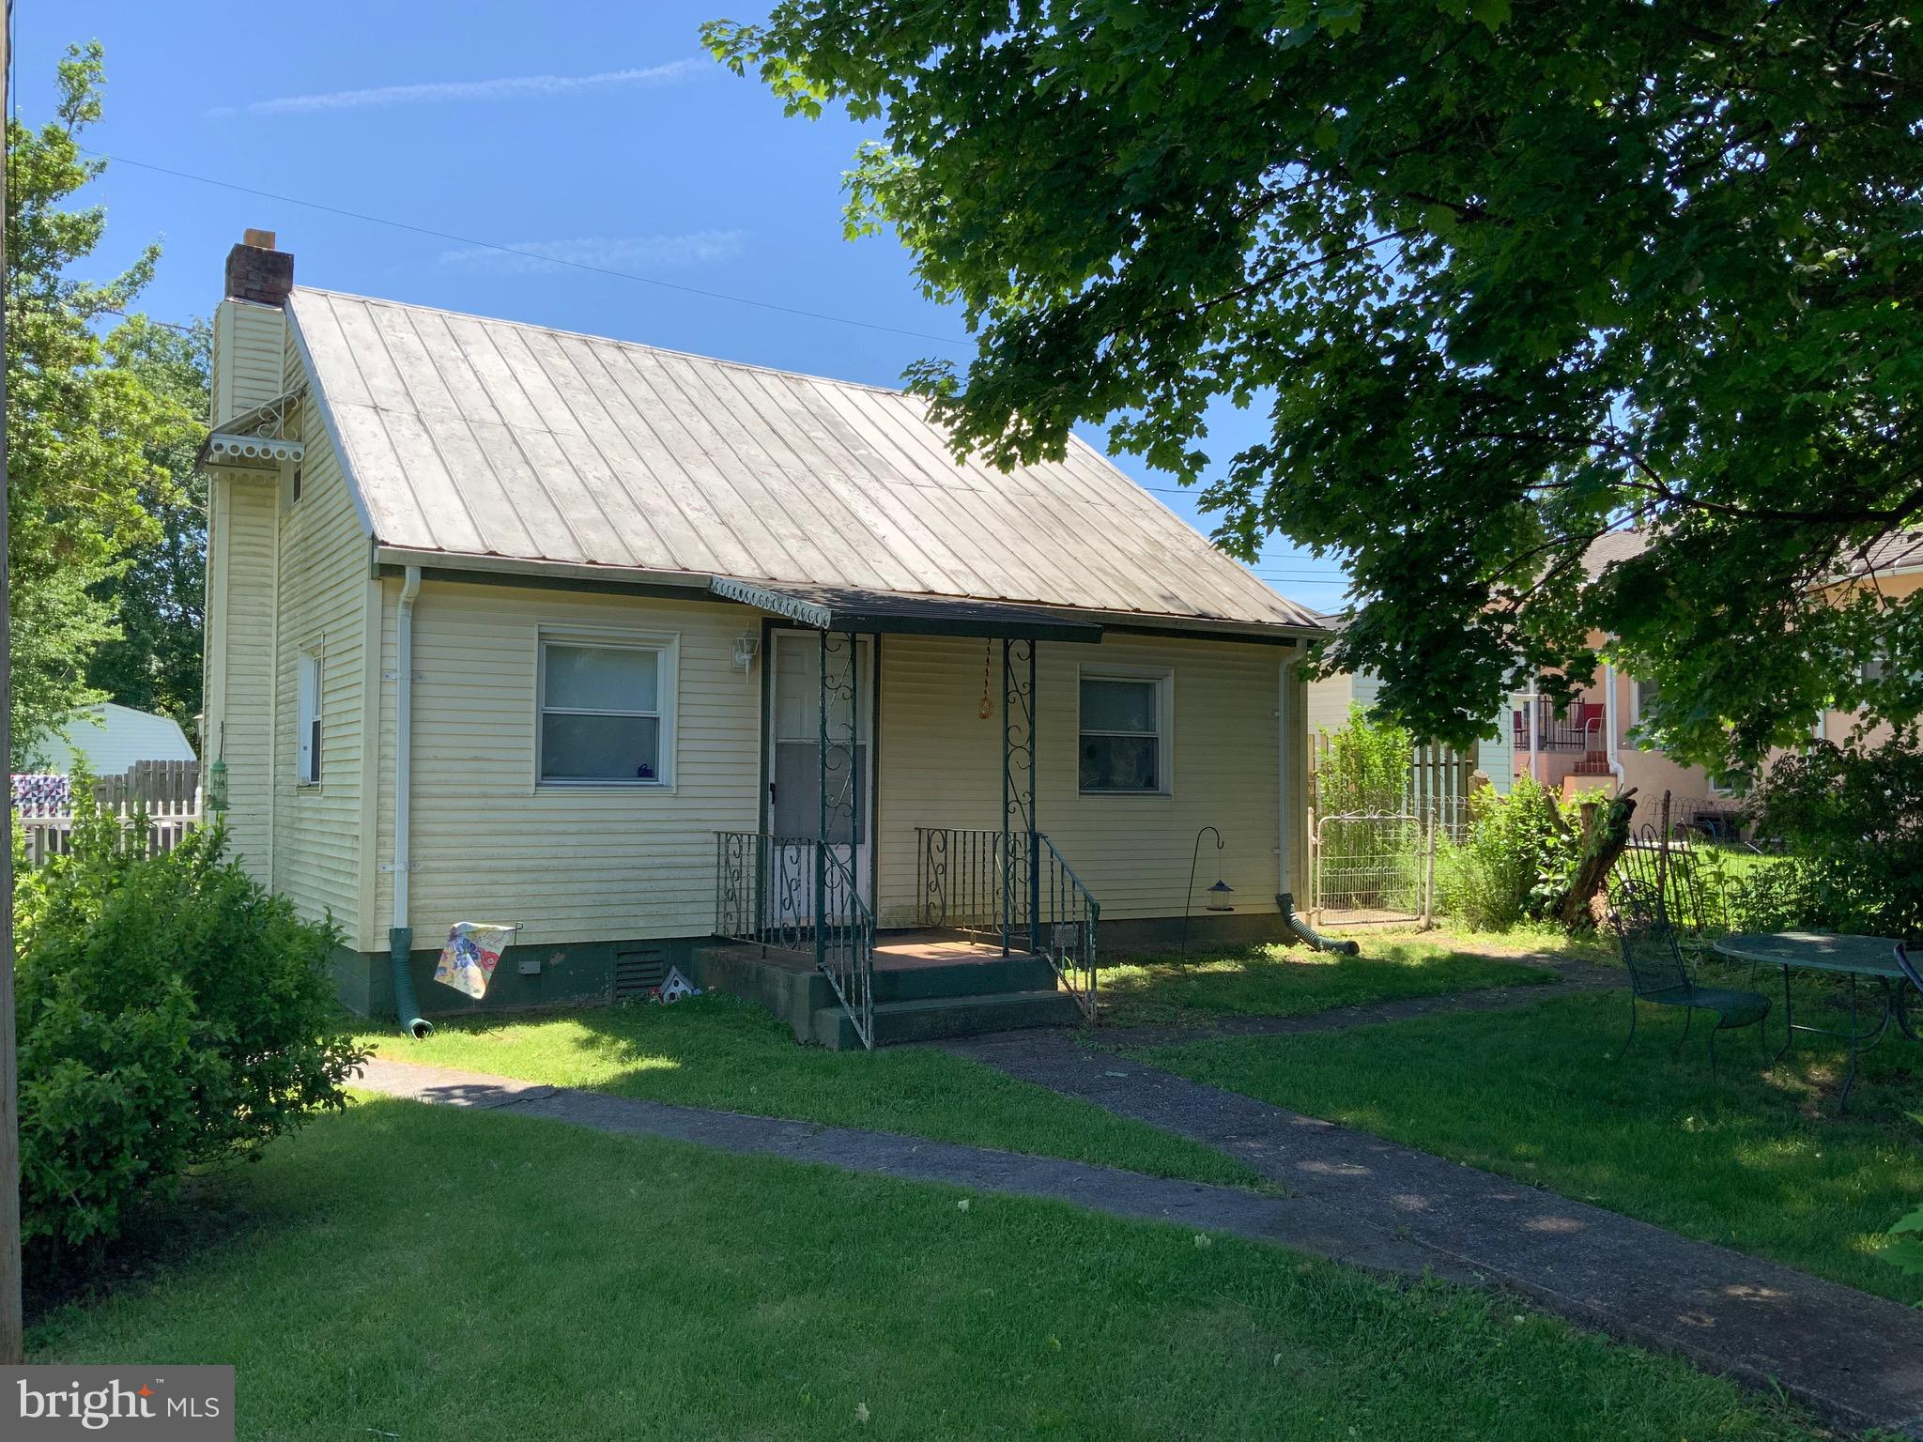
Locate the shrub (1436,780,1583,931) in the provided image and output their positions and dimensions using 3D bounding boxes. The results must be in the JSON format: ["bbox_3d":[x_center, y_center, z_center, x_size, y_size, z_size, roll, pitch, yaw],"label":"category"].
[{"bbox_3d":[5.221,1.242,15.401,1.400,1.400,1.300,-1,-3,19],"label":"shrub"}]

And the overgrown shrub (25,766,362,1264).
[{"bbox_3d":[-2.817,0.936,5.646,1.500,1.500,1.500,2,-3,-26],"label":"overgrown shrub"}]

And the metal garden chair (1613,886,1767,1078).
[{"bbox_3d":[3.806,1.347,8.462,0.560,0.960,0.670,2,-3,-31],"label":"metal garden chair"}]

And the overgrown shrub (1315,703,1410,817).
[{"bbox_3d":[4.300,0.906,17.300,1.100,2.100,1.000,0,-3,14],"label":"overgrown shrub"}]

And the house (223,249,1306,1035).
[{"bbox_3d":[-1.938,-0.988,13.820,8.230,6.020,9.500,2,-3,-31],"label":"house"}]

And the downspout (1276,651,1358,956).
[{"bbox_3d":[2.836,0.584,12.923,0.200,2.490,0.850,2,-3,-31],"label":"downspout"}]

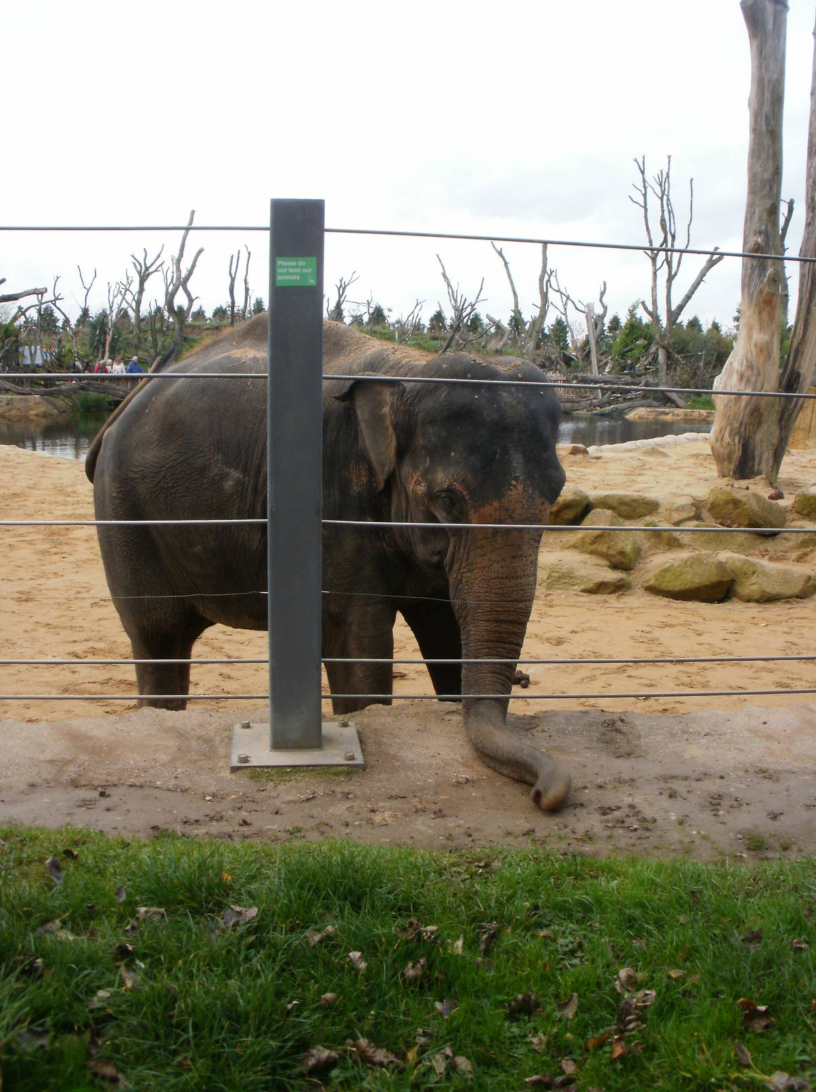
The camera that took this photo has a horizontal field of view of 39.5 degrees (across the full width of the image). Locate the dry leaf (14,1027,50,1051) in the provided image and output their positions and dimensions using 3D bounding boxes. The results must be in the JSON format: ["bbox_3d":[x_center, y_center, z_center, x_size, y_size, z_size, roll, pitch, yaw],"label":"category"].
[{"bbox_3d":[-0.818,1.073,2.473,0.069,0.030,0.046,1,9,0],"label":"dry leaf"}]

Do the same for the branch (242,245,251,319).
[{"bbox_3d":[-7.402,-11.895,52.000,0.500,3.700,0.500,1,9,0],"label":"branch"}]

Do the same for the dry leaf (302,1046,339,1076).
[{"bbox_3d":[-0.191,1.121,2.479,0.085,0.035,0.058,-2,10,-15],"label":"dry leaf"}]

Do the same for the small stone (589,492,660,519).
[{"bbox_3d":[2.376,-0.446,12.500,0.800,0.300,0.500,1,9,0],"label":"small stone"}]

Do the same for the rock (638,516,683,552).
[{"bbox_3d":[2.570,-0.113,11.540,0.421,0.322,0.350,1,9,0],"label":"rock"}]

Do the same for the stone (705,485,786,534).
[{"bbox_3d":[3.605,-0.387,12.117,0.778,0.462,0.550,1,9,0],"label":"stone"}]

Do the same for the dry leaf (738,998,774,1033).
[{"bbox_3d":[0.809,1.094,2.642,0.085,0.040,0.085,1,9,0],"label":"dry leaf"}]

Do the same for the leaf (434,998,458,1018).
[{"bbox_3d":[0.089,1.067,2.620,0.057,0.030,0.042,1,9,0],"label":"leaf"}]

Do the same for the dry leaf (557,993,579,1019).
[{"bbox_3d":[0.380,1.095,2.700,0.050,0.037,0.055,1,9,0],"label":"dry leaf"}]

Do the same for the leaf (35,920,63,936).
[{"bbox_3d":[-0.964,1.024,3.046,0.060,0.022,0.052,1,9,0],"label":"leaf"}]

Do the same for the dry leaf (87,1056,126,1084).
[{"bbox_3d":[-0.645,1.124,2.433,0.080,0.030,0.050,3,10,15],"label":"dry leaf"}]

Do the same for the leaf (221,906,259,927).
[{"bbox_3d":[-0.460,1.016,3.114,0.093,0.033,0.062,0,9,-8],"label":"leaf"}]

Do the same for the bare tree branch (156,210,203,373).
[{"bbox_3d":[-8.456,-9.386,42.000,1.800,5.900,1.400,1,9,0],"label":"bare tree branch"}]

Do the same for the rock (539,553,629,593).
[{"bbox_3d":[1.676,0.262,10.724,0.790,0.278,0.600,1,9,0],"label":"rock"}]

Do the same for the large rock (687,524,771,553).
[{"bbox_3d":[3.311,-0.075,11.800,0.870,0.280,0.550,1,9,0],"label":"large rock"}]

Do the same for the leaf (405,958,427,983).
[{"bbox_3d":[0.020,1.034,2.766,0.054,0.045,0.042,1,9,0],"label":"leaf"}]

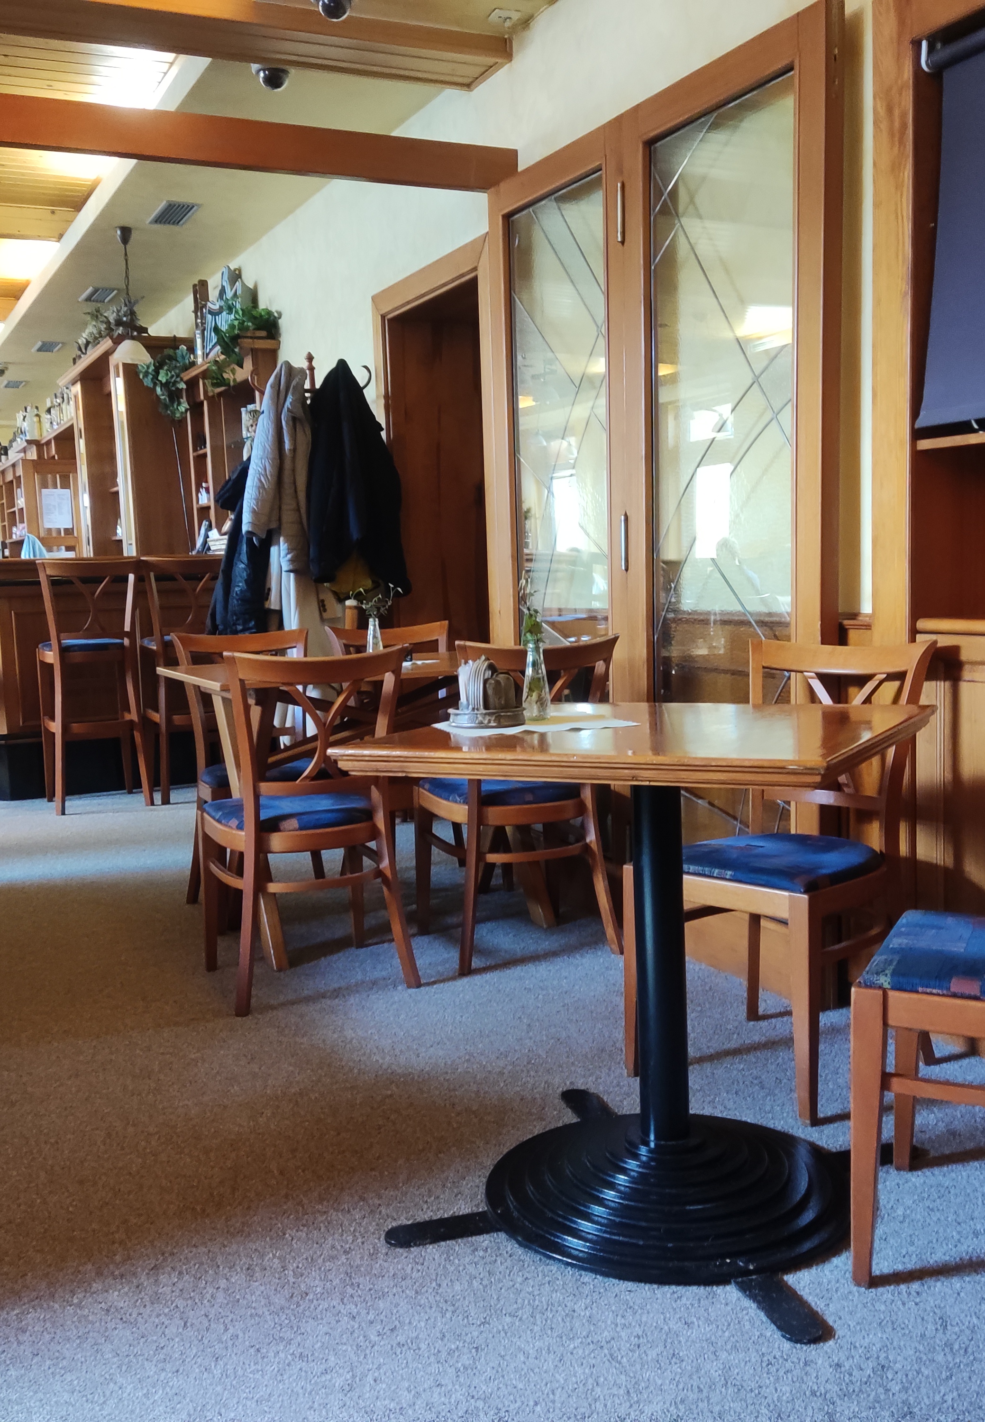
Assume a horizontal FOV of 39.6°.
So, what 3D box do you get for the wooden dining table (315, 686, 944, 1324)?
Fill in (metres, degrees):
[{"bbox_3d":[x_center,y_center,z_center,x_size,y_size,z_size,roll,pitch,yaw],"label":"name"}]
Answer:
[{"bbox_3d":[0.263,0.403,2.177,0.732,0.758,0.732,2,7,28],"label":"wooden dining table"}]

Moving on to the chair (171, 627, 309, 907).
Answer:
[{"bbox_3d":[-0.720,0.182,4.308,0.460,0.875,0.555,-5,7,-27],"label":"chair"}]

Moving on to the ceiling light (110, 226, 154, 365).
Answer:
[{"bbox_3d":[-1.750,-1.993,6.575,0.195,0.645,0.195,-4,6,-26],"label":"ceiling light"}]

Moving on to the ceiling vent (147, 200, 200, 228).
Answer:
[{"bbox_3d":[-1.465,-2.298,6.308,0.160,0.030,0.430,-4,6,-26],"label":"ceiling vent"}]

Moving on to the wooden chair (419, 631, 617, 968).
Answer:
[{"bbox_3d":[0.068,0.222,3.749,0.460,0.875,0.555,-4,7,-20],"label":"wooden chair"}]

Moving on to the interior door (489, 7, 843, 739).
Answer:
[{"bbox_3d":[0.367,-0.484,3.767,0.060,2.195,1.710,-4,6,-26],"label":"interior door"}]

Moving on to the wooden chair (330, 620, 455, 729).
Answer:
[{"bbox_3d":[-0.248,0.149,4.392,0.450,0.840,0.510,-4,6,-26],"label":"wooden chair"}]

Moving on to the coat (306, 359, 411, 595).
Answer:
[{"bbox_3d":[-0.490,-0.857,5.000,0.380,0.850,0.270,-3,6,-12],"label":"coat"}]

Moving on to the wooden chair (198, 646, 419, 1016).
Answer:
[{"bbox_3d":[-0.474,0.267,3.485,0.460,0.875,0.555,-4,7,-24],"label":"wooden chair"}]

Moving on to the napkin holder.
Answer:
[{"bbox_3d":[-0.009,-0.035,2.257,0.127,0.111,0.127,2,7,28],"label":"napkin holder"}]

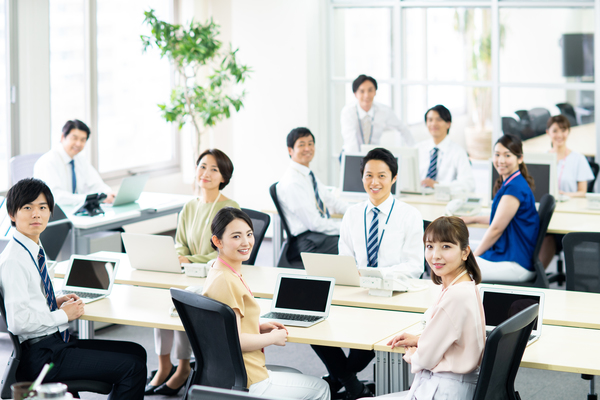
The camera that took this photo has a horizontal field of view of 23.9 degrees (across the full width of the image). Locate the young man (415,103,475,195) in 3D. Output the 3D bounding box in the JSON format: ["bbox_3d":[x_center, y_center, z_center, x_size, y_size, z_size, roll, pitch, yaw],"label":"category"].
[{"bbox_3d":[1.045,-0.042,10.938,0.520,1.360,0.720,3,8,27],"label":"young man"}]

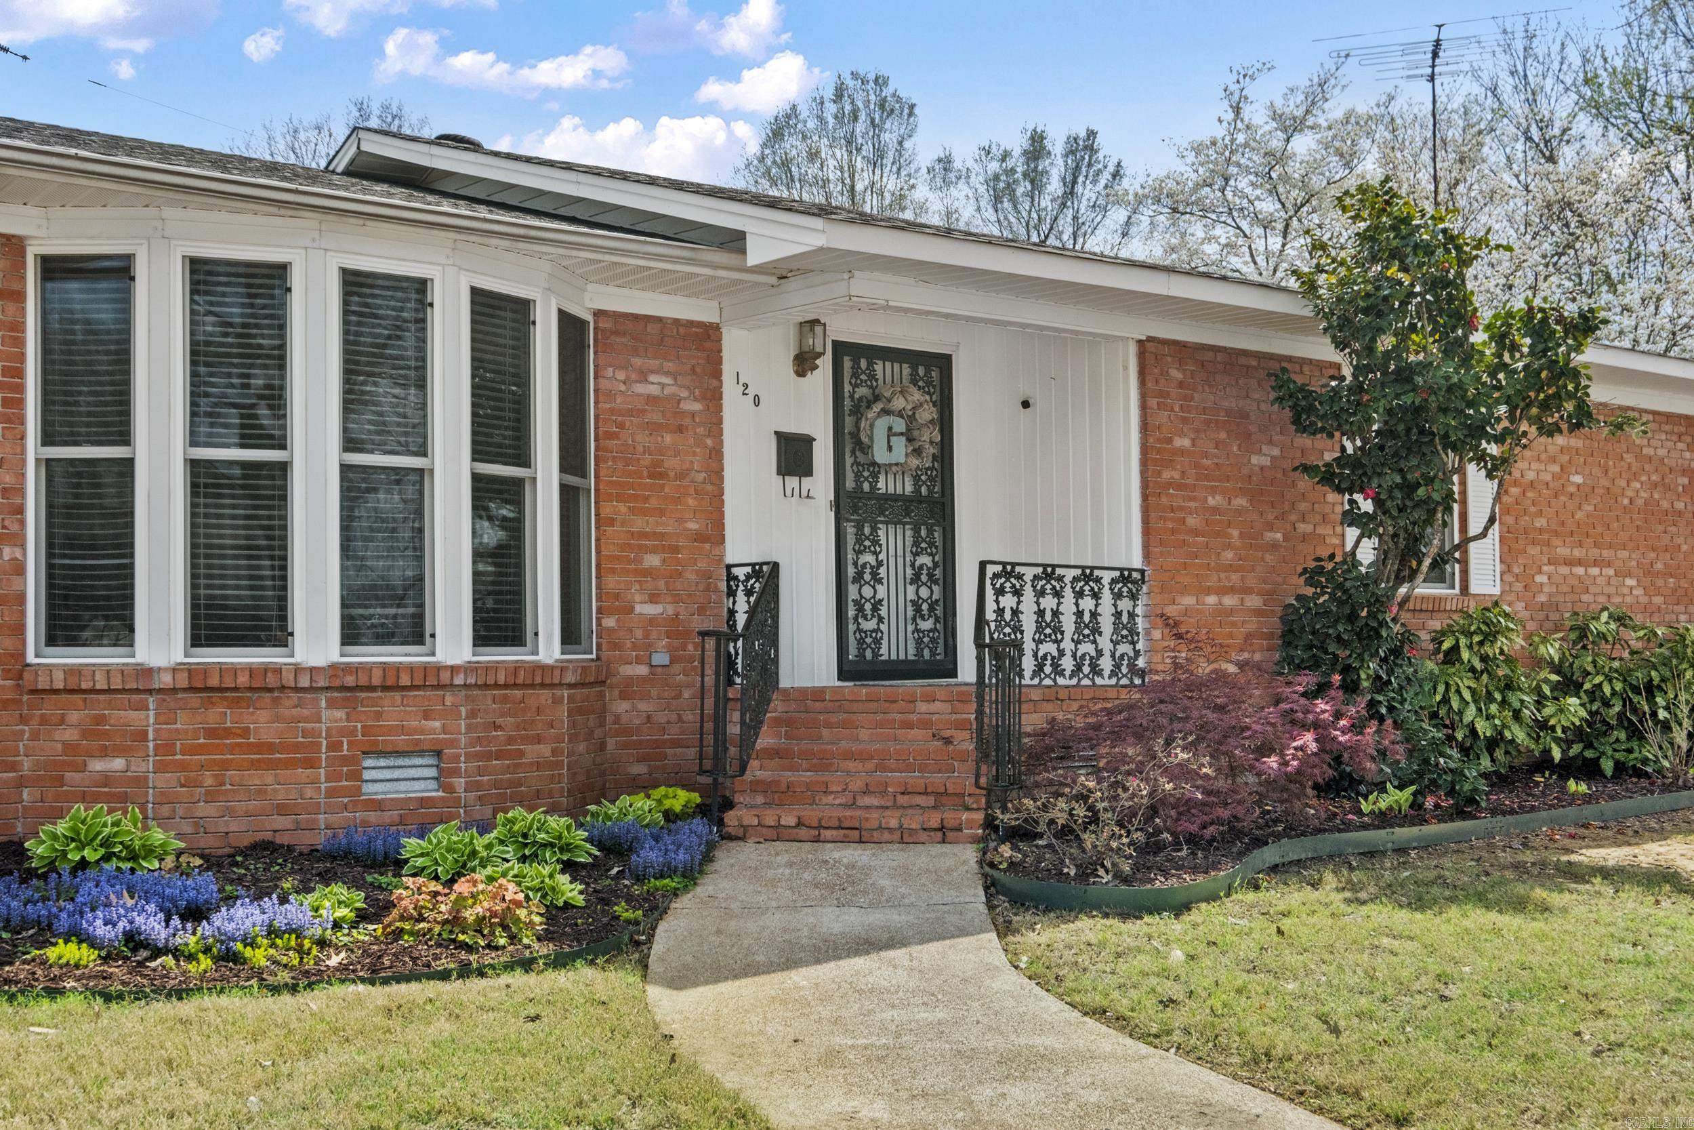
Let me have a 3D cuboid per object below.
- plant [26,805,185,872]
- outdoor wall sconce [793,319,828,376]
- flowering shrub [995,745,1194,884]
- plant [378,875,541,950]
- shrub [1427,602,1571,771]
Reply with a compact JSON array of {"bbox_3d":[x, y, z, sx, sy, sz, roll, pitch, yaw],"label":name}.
[{"bbox_3d":[-3.122,1.155,7.130,0.640,0.280,0.550,1,-2,-24],"label":"plant"},{"bbox_3d":[-0.220,-1.264,9.840,0.150,0.340,0.210,1,-3,-34],"label":"outdoor wall sconce"},{"bbox_3d":[1.100,1.072,7.450,0.830,0.580,0.680,0,-2,0],"label":"flowering shrub"},{"bbox_3d":[-1.390,1.217,6.100,0.550,0.220,0.460,0,-2,0],"label":"plant"},{"bbox_3d":[4.280,0.819,11.100,0.880,1.130,0.850,1,-3,-34],"label":"shrub"}]

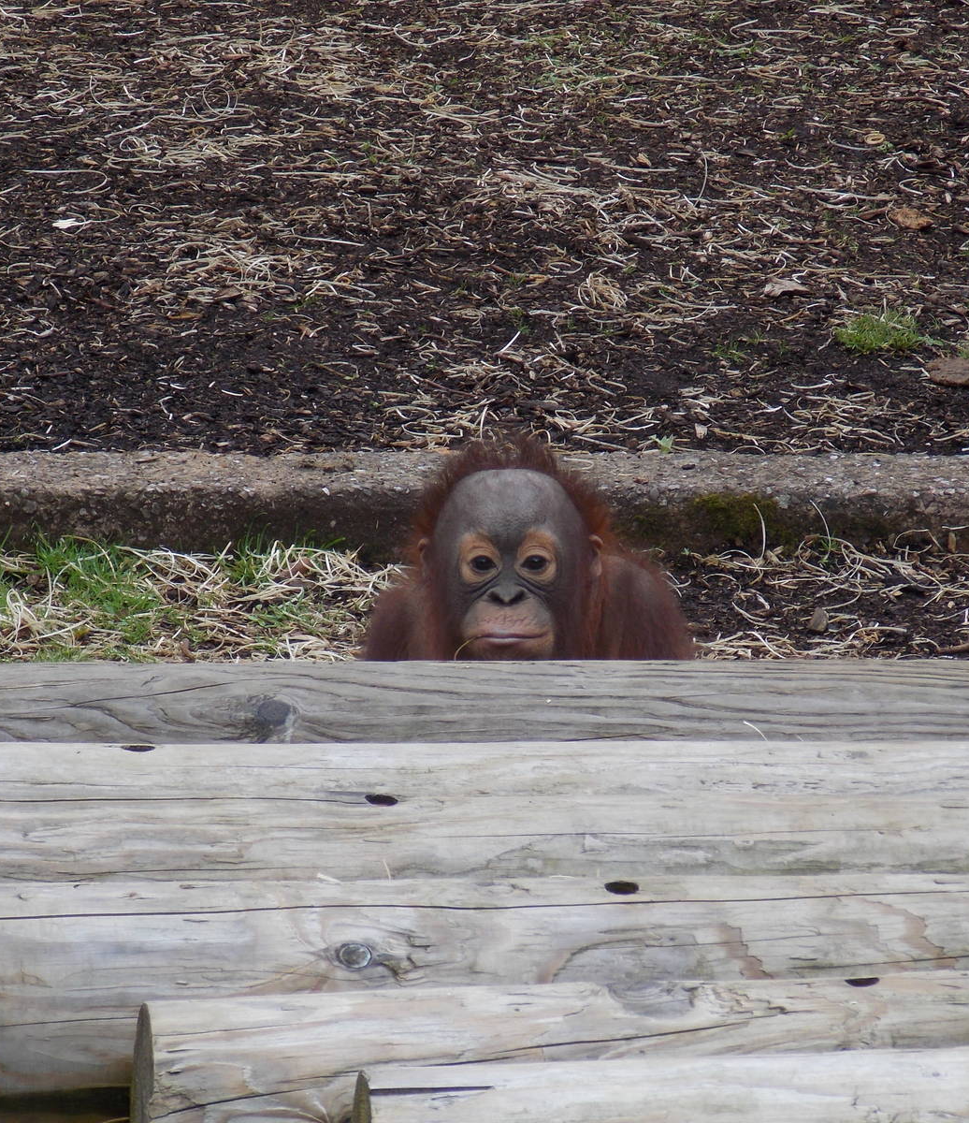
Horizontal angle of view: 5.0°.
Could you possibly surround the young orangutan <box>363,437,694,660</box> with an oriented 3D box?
[{"bbox_3d":[0.036,0.110,9.300,0.310,0.460,0.290,2,16,6],"label":"young orangutan"}]

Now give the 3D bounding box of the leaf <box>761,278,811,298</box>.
[{"bbox_3d":[0.285,-0.258,10.600,0.047,0.013,0.032,0,16,0],"label":"leaf"}]

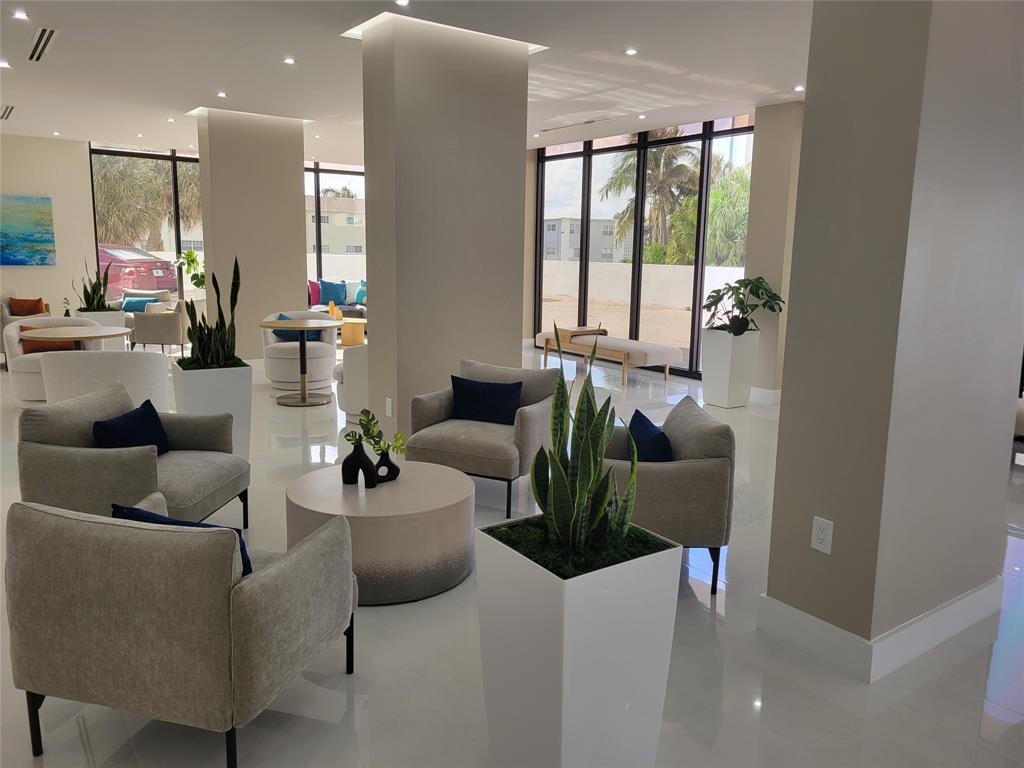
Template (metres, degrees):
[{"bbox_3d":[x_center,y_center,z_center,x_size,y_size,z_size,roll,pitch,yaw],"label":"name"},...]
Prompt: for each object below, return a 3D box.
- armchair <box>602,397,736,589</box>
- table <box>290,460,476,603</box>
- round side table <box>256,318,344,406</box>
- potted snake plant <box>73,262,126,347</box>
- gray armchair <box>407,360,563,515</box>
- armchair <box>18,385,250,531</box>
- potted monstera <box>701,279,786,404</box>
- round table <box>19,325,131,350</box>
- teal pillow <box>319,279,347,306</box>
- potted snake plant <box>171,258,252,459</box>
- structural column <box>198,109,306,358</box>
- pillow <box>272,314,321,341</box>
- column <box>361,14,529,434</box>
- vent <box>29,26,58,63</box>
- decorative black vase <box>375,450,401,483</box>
[{"bbox_3d":[0.569,0.477,3.584,0.720,0.750,0.725,1,10,0],"label":"armchair"},{"bbox_3d":[-0.592,0.652,3.541,0.847,0.379,0.847,1,10,0],"label":"table"},{"bbox_3d":[-1.982,-0.203,7.324,0.770,0.740,0.770,1,10,0],"label":"round side table"},{"bbox_3d":[-4.276,-0.603,7.967,0.410,1.230,0.410,-6,12,-36],"label":"potted snake plant"},{"bbox_3d":[-0.164,0.295,4.565,0.705,0.744,0.730,5,10,24],"label":"gray armchair"},{"bbox_3d":[-1.735,0.426,3.643,0.720,0.750,0.725,2,10,6],"label":"armchair"},{"bbox_3d":[2.164,-0.388,7.393,0.660,1.240,0.660,-6,12,-36],"label":"potted monstera"},{"bbox_3d":[-3.490,-0.049,6.220,0.775,0.740,0.775,-6,12,-36],"label":"round table"},{"bbox_3d":[-3.131,-1.605,13.492,0.470,0.450,0.160,-6,-3,-35],"label":"teal pillow"},{"bbox_3d":[-1.772,-0.051,4.573,0.380,1.380,0.380,-4,11,-29],"label":"potted snake plant"},{"bbox_3d":[-3.038,-1.633,9.141,1.085,2.940,0.430,-6,12,-35],"label":"structural column"},{"bbox_3d":[-2.293,-0.593,8.222,0.480,0.310,0.150,-2,-8,-20],"label":"pillow"},{"bbox_3d":[-0.459,-0.914,5.390,1.019,2.843,0.449,-6,12,-36],"label":"column"},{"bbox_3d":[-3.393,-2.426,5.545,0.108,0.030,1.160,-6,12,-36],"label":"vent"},{"bbox_3d":[-0.582,0.377,3.555,0.120,0.149,0.050,-6,12,-36],"label":"decorative black vase"}]

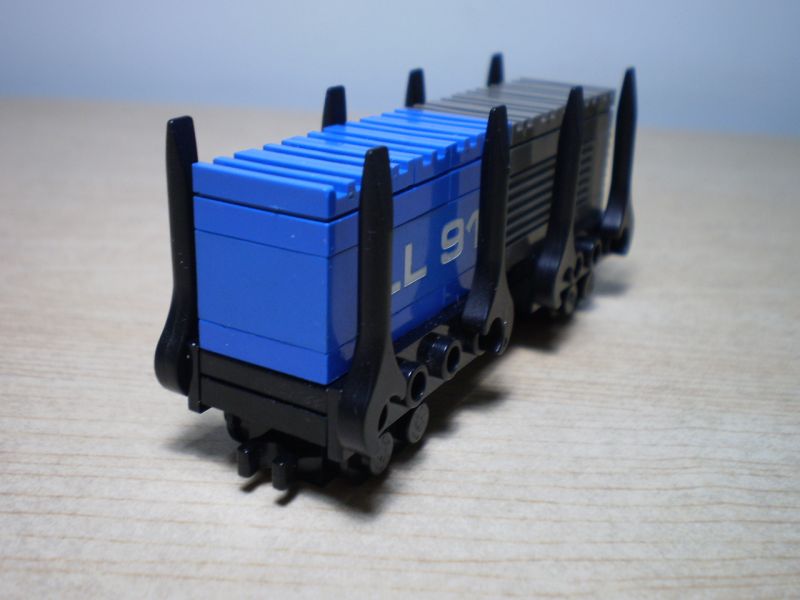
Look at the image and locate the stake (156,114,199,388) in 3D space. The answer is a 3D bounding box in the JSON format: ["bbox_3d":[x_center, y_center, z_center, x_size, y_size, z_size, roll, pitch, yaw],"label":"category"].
[{"bbox_3d":[-0.022,-0.004,0.101,0.003,0.030,0.008,13,24,28],"label":"stake"}]

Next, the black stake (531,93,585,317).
[{"bbox_3d":[0.022,-0.014,0.130,0.003,0.030,0.008,13,24,28],"label":"black stake"}]

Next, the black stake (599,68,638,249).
[{"bbox_3d":[0.035,-0.021,0.151,0.003,0.030,0.008,13,24,28],"label":"black stake"}]

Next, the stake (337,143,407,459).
[{"bbox_3d":[-0.002,0.000,0.091,0.003,0.030,0.008,13,24,28],"label":"stake"}]

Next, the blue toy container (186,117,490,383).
[{"bbox_3d":[-0.003,-0.008,0.109,0.016,0.019,0.040,13,24,28],"label":"blue toy container"}]

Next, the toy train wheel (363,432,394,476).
[{"bbox_3d":[-0.003,0.016,0.103,0.002,0.005,0.005,13,24,28],"label":"toy train wheel"}]

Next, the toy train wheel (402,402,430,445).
[{"bbox_3d":[0.001,0.014,0.110,0.002,0.005,0.005,13,24,28],"label":"toy train wheel"}]

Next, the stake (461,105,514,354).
[{"bbox_3d":[0.011,-0.007,0.112,0.003,0.030,0.008,13,24,28],"label":"stake"}]

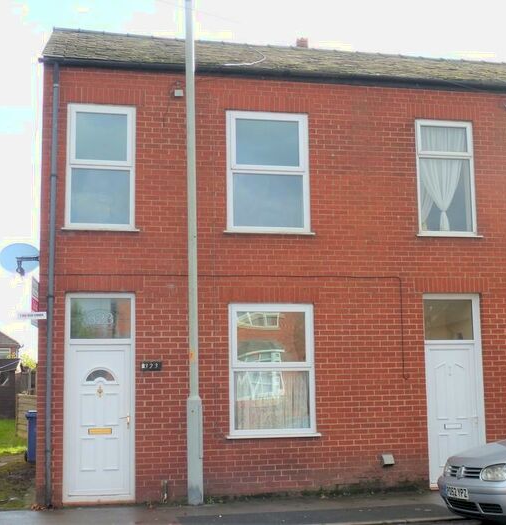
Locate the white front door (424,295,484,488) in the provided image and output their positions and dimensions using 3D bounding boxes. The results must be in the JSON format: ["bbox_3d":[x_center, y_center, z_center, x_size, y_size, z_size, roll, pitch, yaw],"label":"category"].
[{"bbox_3d":[2.878,1.801,11.794,0.900,2.680,0.100,1,-7,-11],"label":"white front door"}]

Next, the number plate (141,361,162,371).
[{"bbox_3d":[-1.327,1.356,10.856,0.264,0.121,0.020,1,-7,-11],"label":"number plate"}]

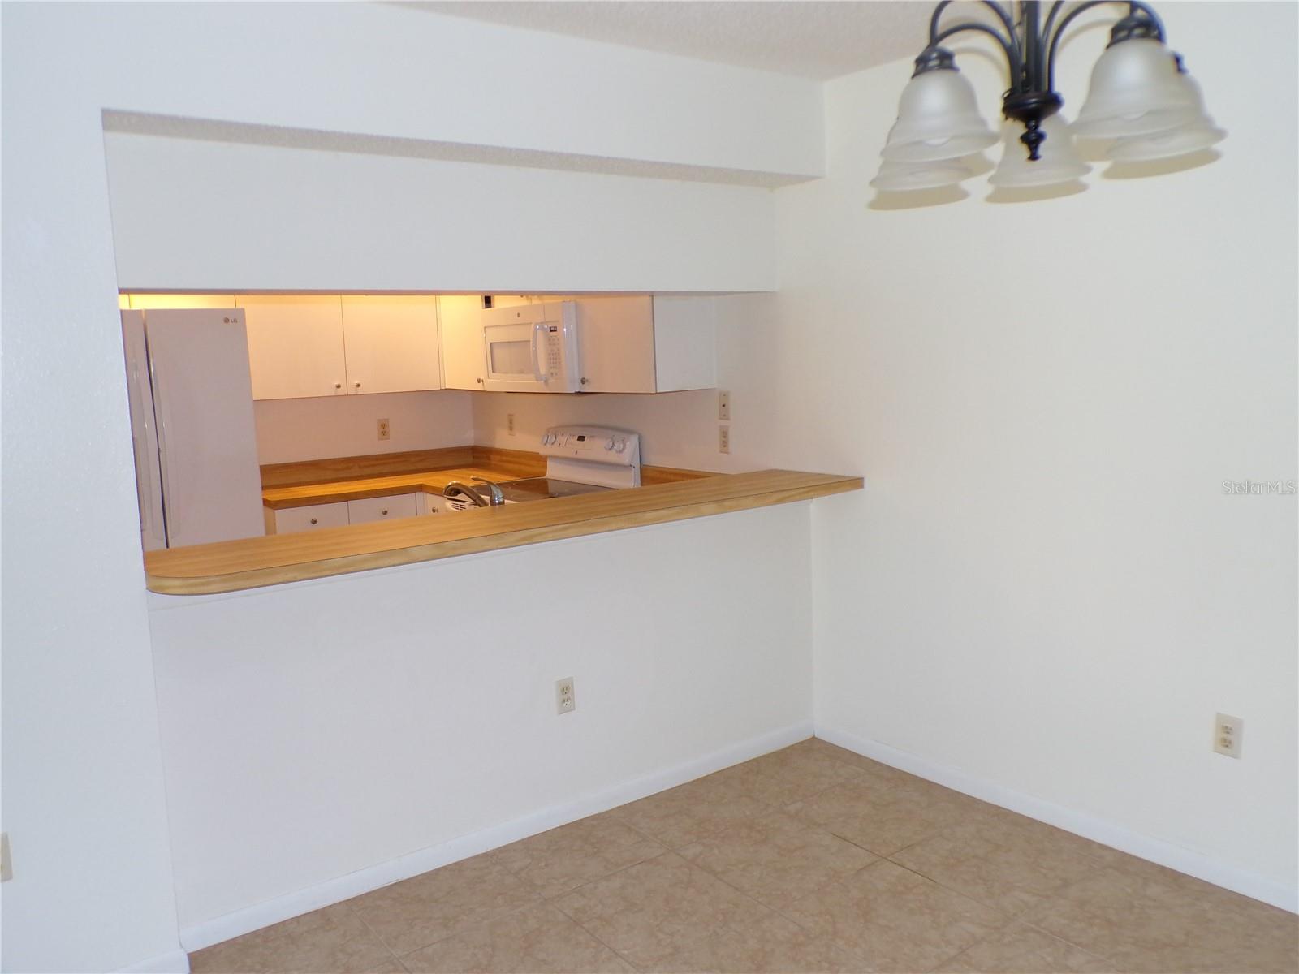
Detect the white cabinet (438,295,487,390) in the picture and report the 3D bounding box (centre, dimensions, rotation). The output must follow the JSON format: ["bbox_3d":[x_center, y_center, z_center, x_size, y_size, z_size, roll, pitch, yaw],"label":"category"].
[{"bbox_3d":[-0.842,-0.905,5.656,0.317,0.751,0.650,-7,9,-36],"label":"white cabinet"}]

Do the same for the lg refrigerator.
[{"bbox_3d":[-2.335,0.118,4.861,0.833,1.800,0.800,-7,9,-36],"label":"lg refrigerator"}]

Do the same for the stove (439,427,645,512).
[{"bbox_3d":[-0.517,0.328,5.089,0.700,1.195,0.760,-7,9,-36],"label":"stove"}]

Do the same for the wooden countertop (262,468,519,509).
[{"bbox_3d":[-1.336,0.004,5.555,1.400,0.040,0.940,-7,9,-36],"label":"wooden countertop"}]

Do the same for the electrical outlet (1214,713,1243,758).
[{"bbox_3d":[1.605,0.689,2.906,0.008,0.114,0.070,-7,9,-36],"label":"electrical outlet"}]

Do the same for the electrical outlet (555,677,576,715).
[{"bbox_3d":[-0.281,0.691,3.480,0.070,0.115,0.008,-7,9,-36],"label":"electrical outlet"}]

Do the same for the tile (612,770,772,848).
[{"bbox_3d":[0.140,1.108,3.590,0.456,0.012,0.377,-7,9,-36],"label":"tile"}]

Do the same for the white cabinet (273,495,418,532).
[{"bbox_3d":[-1.671,0.474,5.569,0.755,0.873,0.590,-7,9,-36],"label":"white cabinet"}]

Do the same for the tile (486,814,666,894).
[{"bbox_3d":[-0.224,1.156,3.319,0.456,0.012,0.377,-7,9,-36],"label":"tile"}]

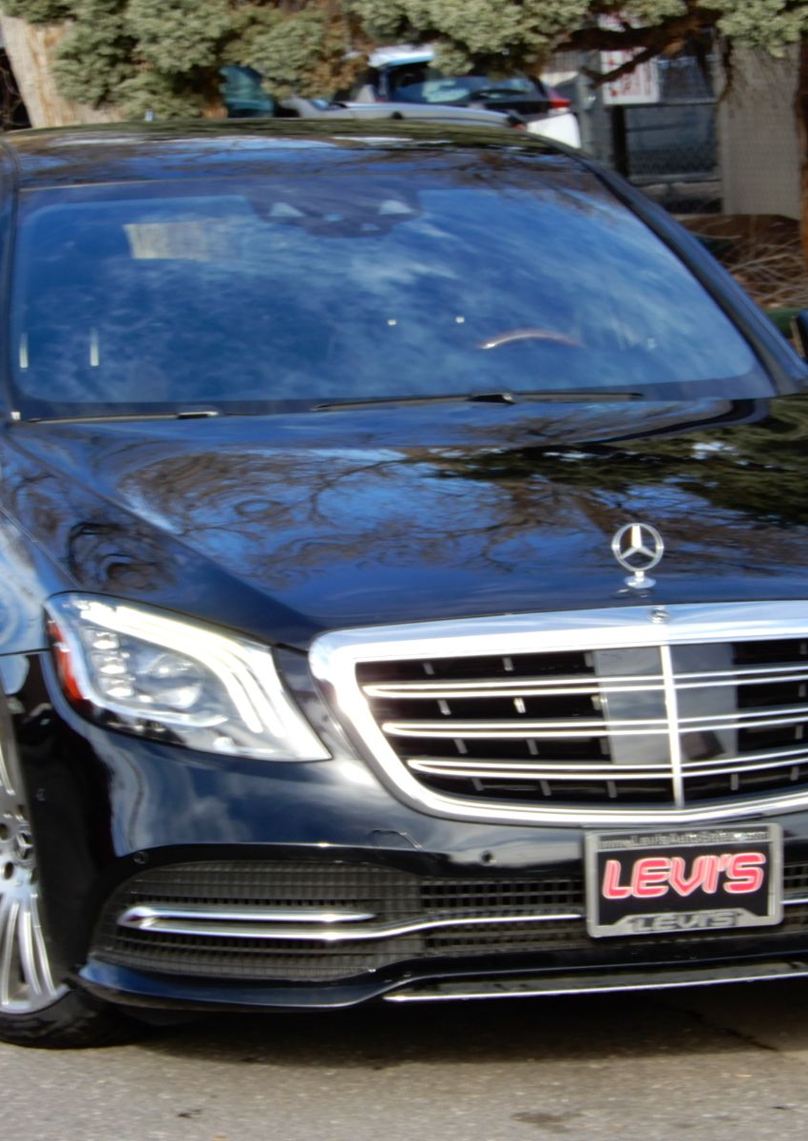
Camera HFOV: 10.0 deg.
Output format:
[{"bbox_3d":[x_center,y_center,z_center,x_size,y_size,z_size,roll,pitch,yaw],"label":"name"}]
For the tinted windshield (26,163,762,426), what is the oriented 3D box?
[{"bbox_3d":[-0.065,-0.533,8.648,1.460,0.141,0.940,-3,38,-15],"label":"tinted windshield"}]

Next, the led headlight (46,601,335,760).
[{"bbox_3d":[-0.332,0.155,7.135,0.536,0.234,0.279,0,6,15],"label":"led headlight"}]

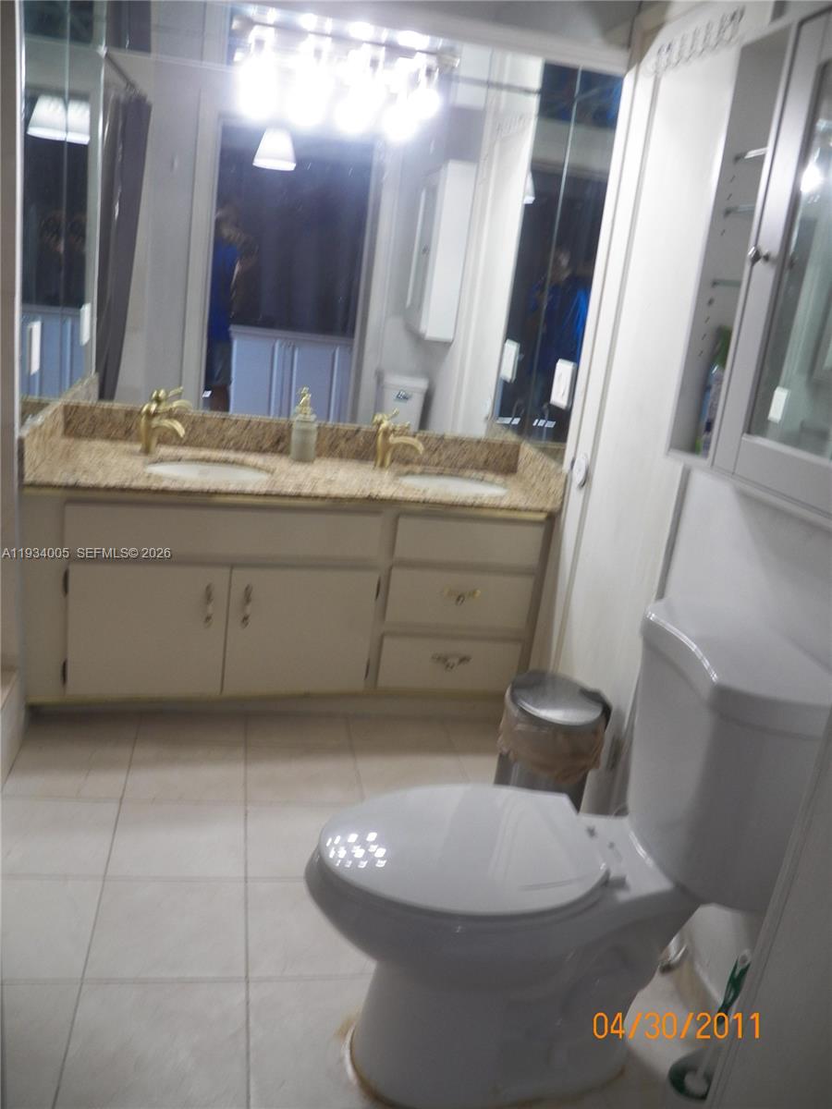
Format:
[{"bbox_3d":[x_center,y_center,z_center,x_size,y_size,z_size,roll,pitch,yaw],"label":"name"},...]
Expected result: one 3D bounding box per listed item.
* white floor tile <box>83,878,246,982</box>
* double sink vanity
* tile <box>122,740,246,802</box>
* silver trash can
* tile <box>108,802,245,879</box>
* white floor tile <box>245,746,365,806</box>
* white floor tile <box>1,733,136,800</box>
[{"bbox_3d":[-0.500,0.766,1.842,0.303,0.010,0.294,5,17,-12],"label":"white floor tile"},{"bbox_3d":[-0.405,0.035,2.845,1.514,0.814,0.600,2,18,-19],"label":"double sink vanity"},{"bbox_3d":[-0.606,0.579,2.396,0.303,0.010,0.294,5,17,-12],"label":"tile"},{"bbox_3d":[0.356,0.534,2.442,0.265,0.318,0.245,8,17,-2],"label":"silver trash can"},{"bbox_3d":[-0.553,0.672,2.119,0.303,0.010,0.294,5,17,-12],"label":"tile"},{"bbox_3d":[-0.307,0.603,2.461,0.303,0.010,0.294,5,17,-12],"label":"white floor tile"},{"bbox_3d":[-0.904,0.555,2.331,0.303,0.010,0.294,5,17,-12],"label":"white floor tile"}]

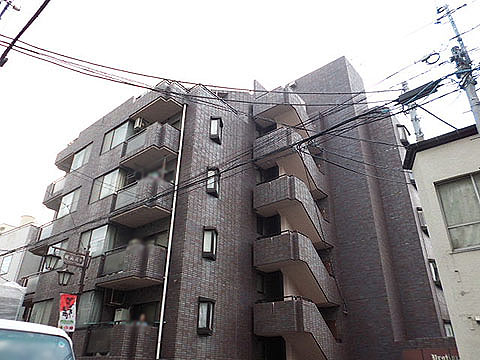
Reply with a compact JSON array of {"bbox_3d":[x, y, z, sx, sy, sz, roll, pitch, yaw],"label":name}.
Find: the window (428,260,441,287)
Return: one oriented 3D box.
[{"bbox_3d":[9.757,4.612,17.783,0.260,1.250,0.800,-21,-35,35],"label":"window"}]

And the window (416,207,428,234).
[{"bbox_3d":[9.801,2.125,19.132,0.260,1.250,0.800,-21,-35,35],"label":"window"}]

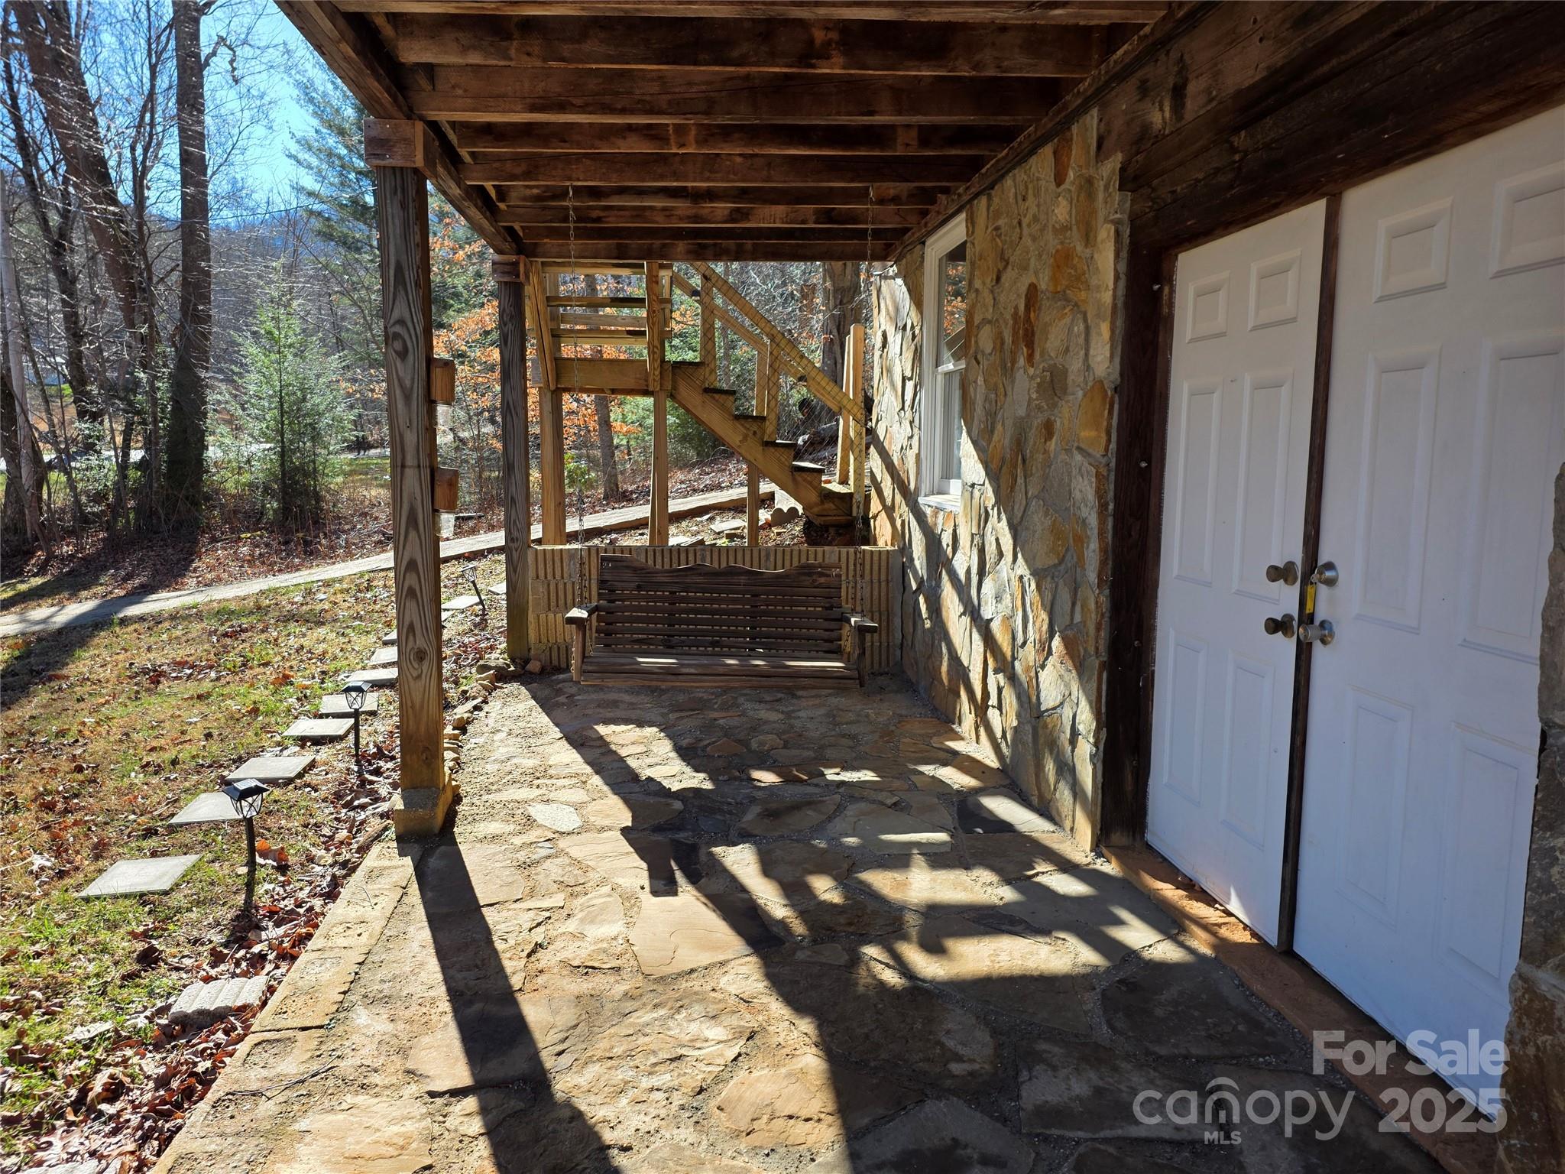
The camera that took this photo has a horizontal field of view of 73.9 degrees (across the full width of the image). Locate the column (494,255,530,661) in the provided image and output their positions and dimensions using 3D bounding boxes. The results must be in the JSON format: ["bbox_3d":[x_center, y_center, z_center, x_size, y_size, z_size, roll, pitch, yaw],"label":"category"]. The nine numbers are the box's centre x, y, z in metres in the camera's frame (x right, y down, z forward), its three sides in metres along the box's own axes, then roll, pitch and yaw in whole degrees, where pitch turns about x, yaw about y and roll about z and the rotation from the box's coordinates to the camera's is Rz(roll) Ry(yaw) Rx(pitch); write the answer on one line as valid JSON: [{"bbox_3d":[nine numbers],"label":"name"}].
[{"bbox_3d":[-1.697,-0.786,6.612,0.175,2.520,0.175,-1,8,-6],"label":"column"}]

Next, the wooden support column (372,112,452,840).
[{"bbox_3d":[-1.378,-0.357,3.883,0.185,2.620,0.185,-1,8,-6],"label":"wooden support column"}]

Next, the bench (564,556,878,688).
[{"bbox_3d":[-0.268,0.128,4.678,1.310,0.510,0.640,0,8,-4],"label":"bench"}]

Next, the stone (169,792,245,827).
[{"bbox_3d":[-2.414,0.974,4.495,0.310,0.042,0.315,-1,11,-6],"label":"stone"}]

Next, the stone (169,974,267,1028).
[{"bbox_3d":[-1.615,1.217,3.013,0.200,0.070,0.190,-1,8,-6],"label":"stone"}]

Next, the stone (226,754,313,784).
[{"bbox_3d":[-2.429,0.883,4.953,0.305,0.042,0.300,-1,11,-6],"label":"stone"}]

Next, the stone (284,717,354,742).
[{"bbox_3d":[-2.455,0.767,5.533,0.300,0.042,0.285,-1,11,-6],"label":"stone"}]

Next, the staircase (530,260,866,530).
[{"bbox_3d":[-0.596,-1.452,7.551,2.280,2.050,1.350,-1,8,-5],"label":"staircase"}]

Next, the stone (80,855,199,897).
[{"bbox_3d":[-2.385,1.098,3.882,0.300,0.042,0.300,-1,11,-6],"label":"stone"}]

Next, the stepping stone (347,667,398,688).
[{"bbox_3d":[-2.533,0.571,6.511,0.310,0.042,0.280,-1,11,-6],"label":"stepping stone"}]

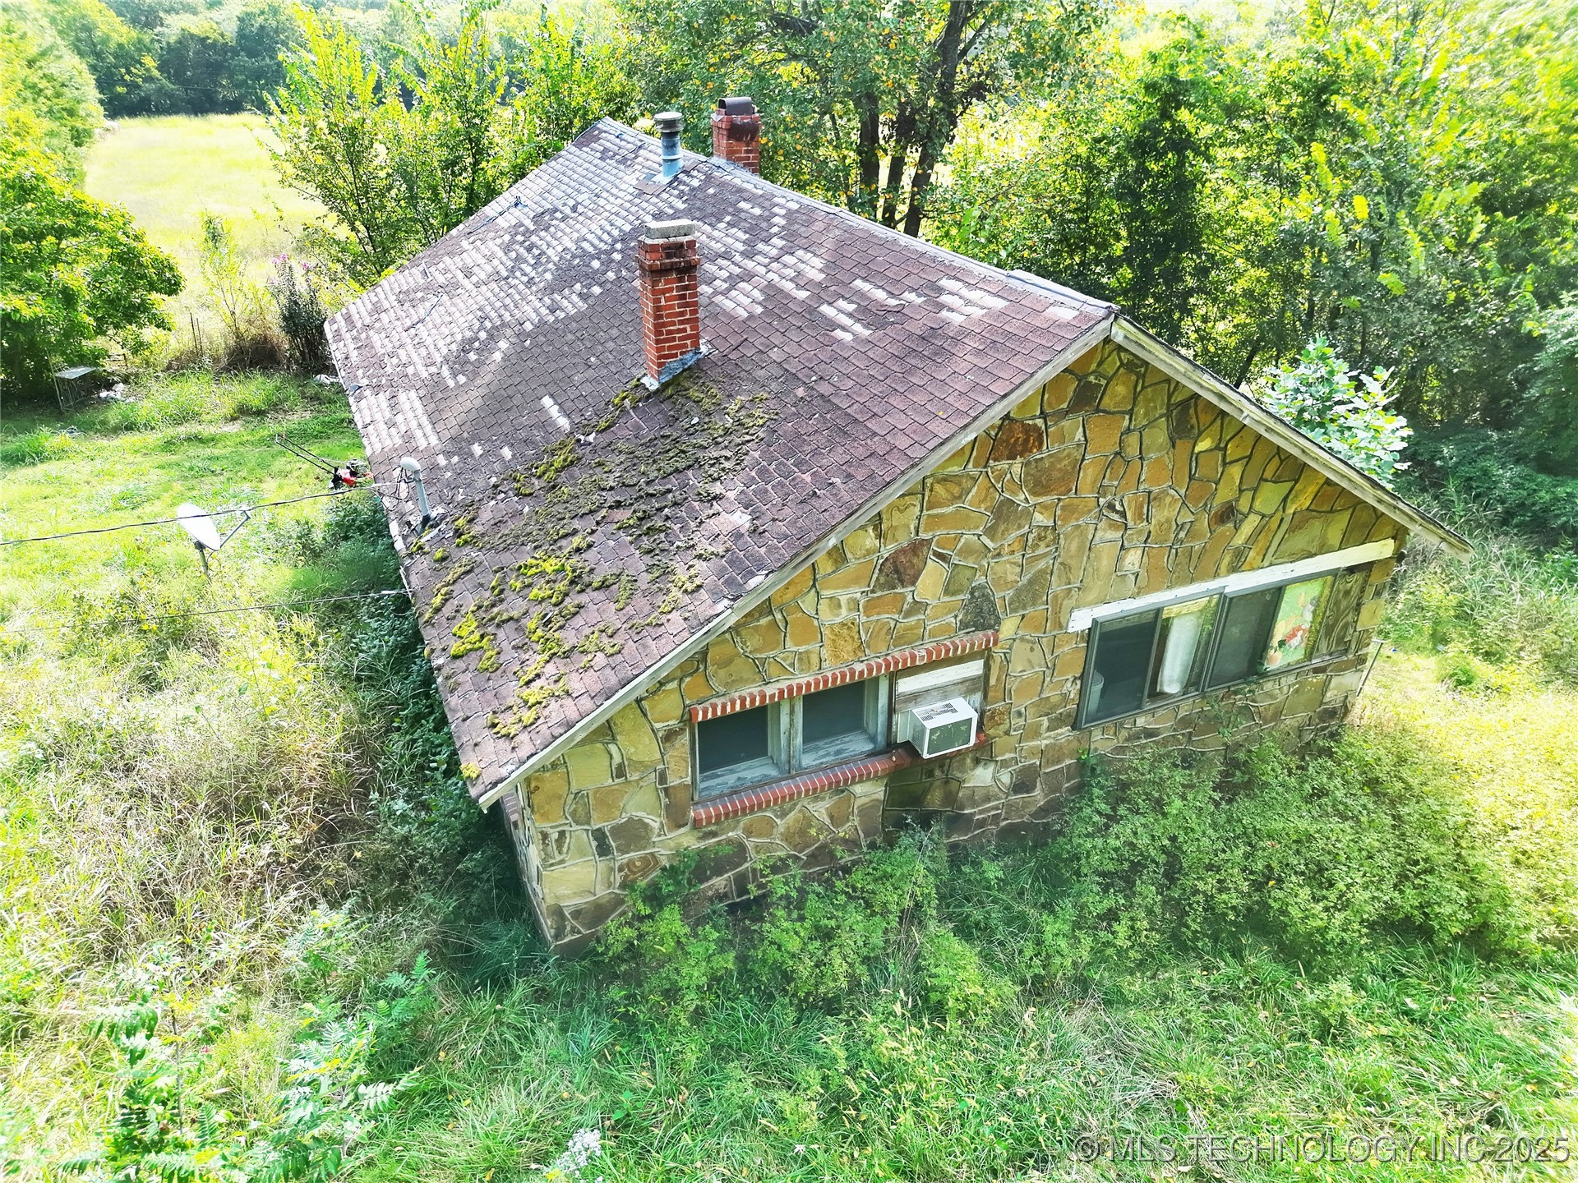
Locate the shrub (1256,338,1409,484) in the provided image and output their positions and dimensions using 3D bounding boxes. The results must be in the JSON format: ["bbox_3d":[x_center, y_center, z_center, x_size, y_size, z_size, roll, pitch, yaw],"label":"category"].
[{"bbox_3d":[7.502,-1.886,15.326,2.000,3.019,2.000,15,32,24],"label":"shrub"}]

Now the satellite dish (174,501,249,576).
[{"bbox_3d":[-7.403,-0.698,14.239,0.800,1.070,0.700,-8,30,-16],"label":"satellite dish"}]

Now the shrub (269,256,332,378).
[{"bbox_3d":[-9.796,-5.573,21.843,1.250,2.216,1.200,-11,31,-21],"label":"shrub"}]

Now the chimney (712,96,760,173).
[{"bbox_3d":[-0.642,-5.610,13.608,0.470,0.970,0.470,-12,31,-22],"label":"chimney"}]

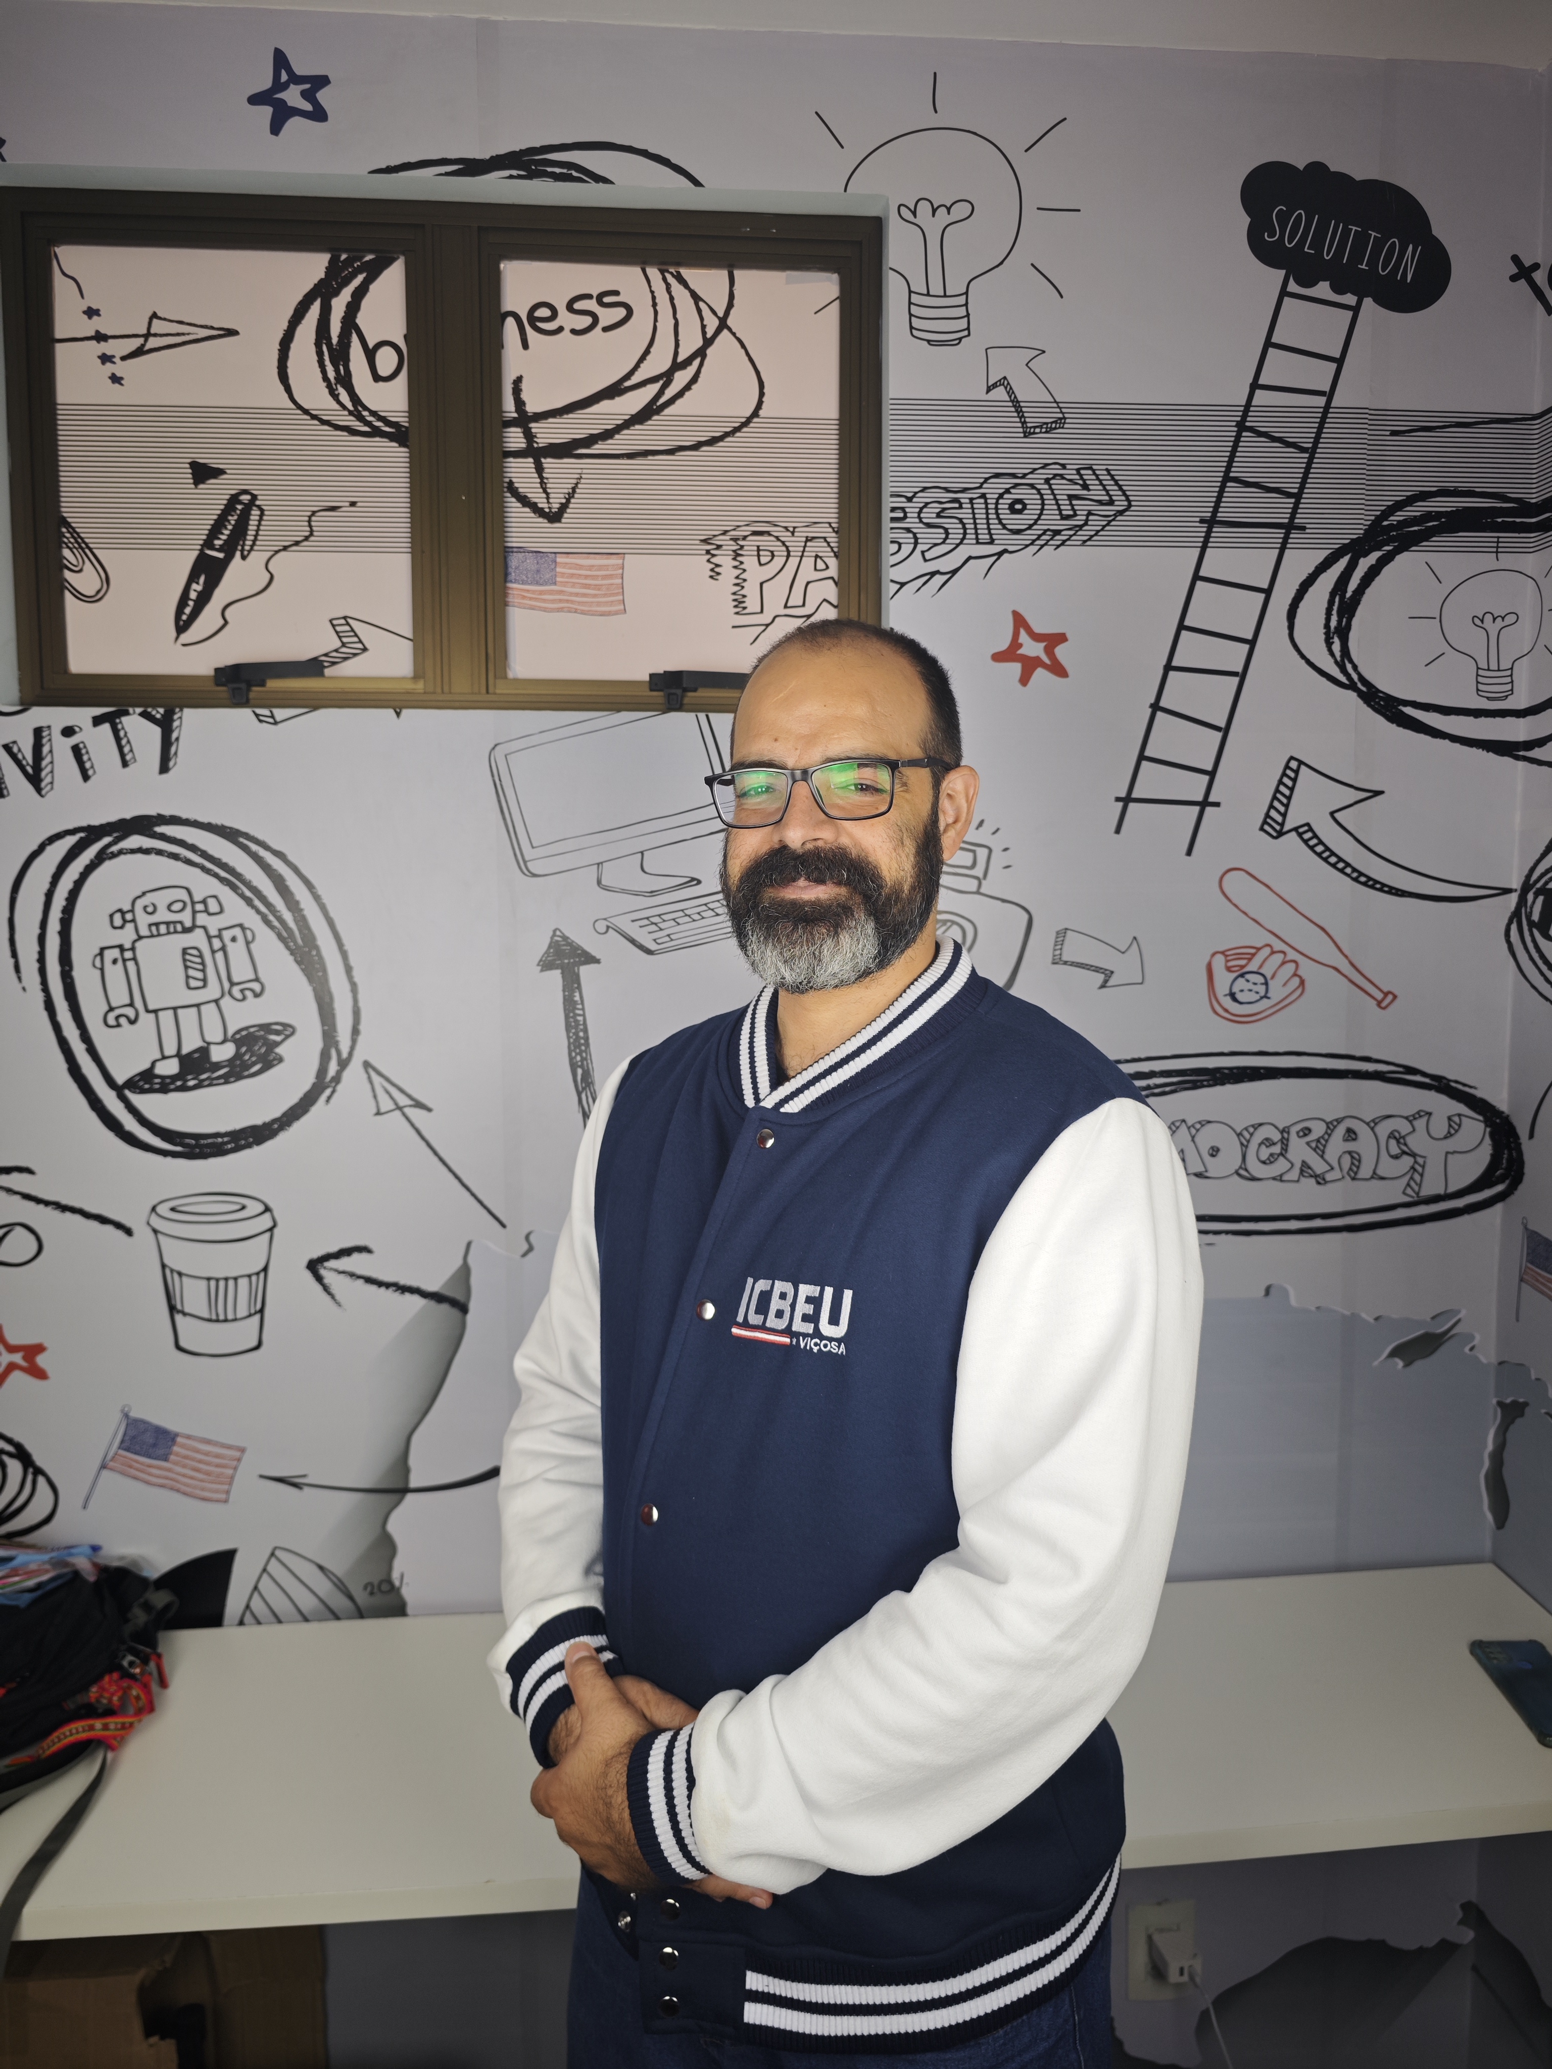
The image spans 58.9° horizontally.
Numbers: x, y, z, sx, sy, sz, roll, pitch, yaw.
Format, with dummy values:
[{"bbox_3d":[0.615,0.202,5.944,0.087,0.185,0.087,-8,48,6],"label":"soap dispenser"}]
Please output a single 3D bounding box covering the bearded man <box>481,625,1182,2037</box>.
[{"bbox_3d":[0.032,0.567,1.000,0.540,1.710,0.380,3,6,41],"label":"bearded man"}]

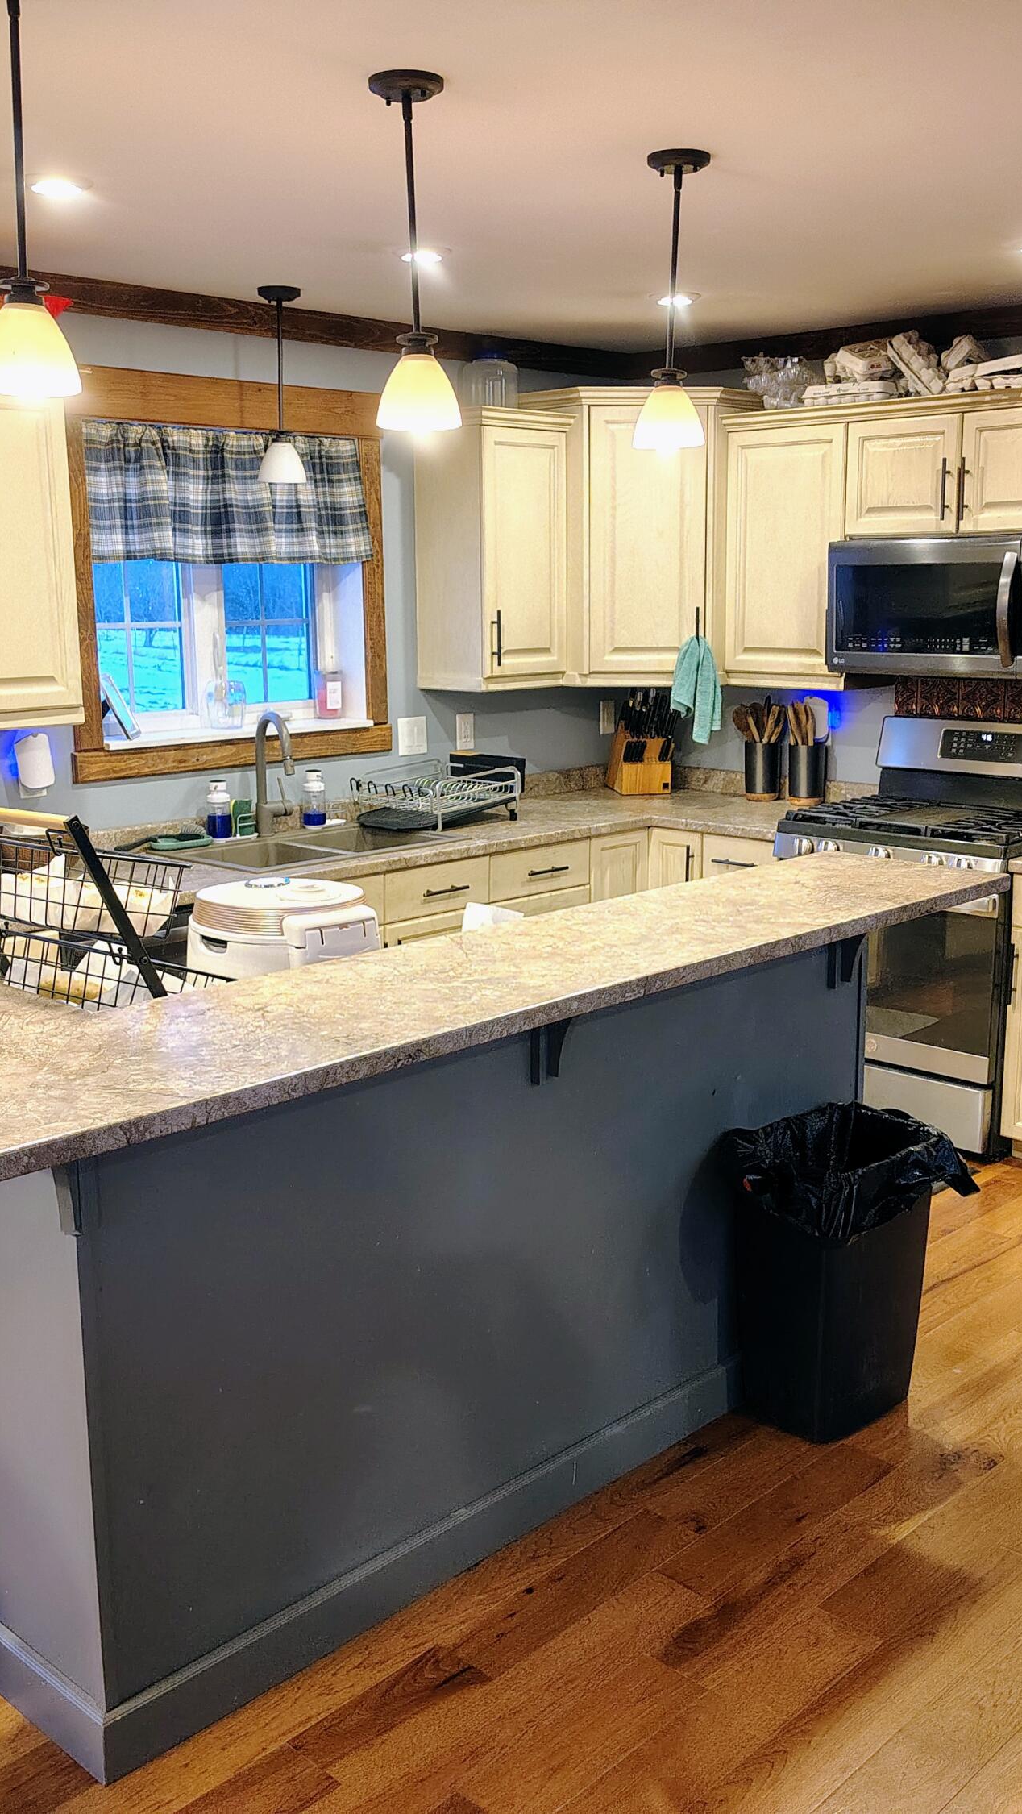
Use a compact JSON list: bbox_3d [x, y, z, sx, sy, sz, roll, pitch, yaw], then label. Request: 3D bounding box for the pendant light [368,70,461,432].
[{"bbox_3d":[-0.166,-1.059,2.747,0.142,0.545,0.142,-1,11,-1],"label":"pendant light"}]

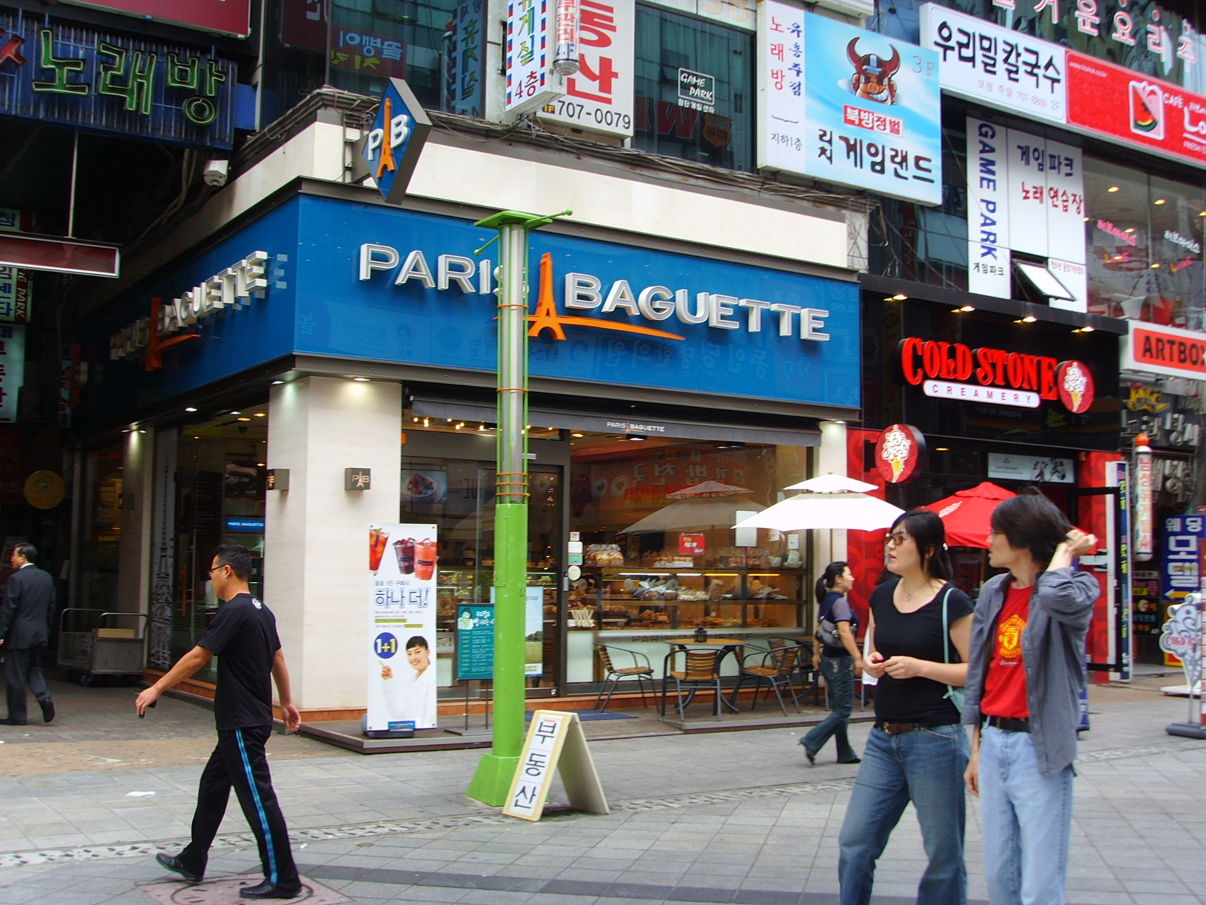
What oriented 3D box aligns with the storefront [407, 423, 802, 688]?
[{"bbox_3d":[0.257,1.231,15.257,5.570,2.960,0.200,4,-6,-33],"label":"storefront"}]

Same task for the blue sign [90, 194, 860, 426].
[{"bbox_3d":[-2.039,-1.261,18.373,7.450,1.620,8.100,4,-6,-32],"label":"blue sign"}]

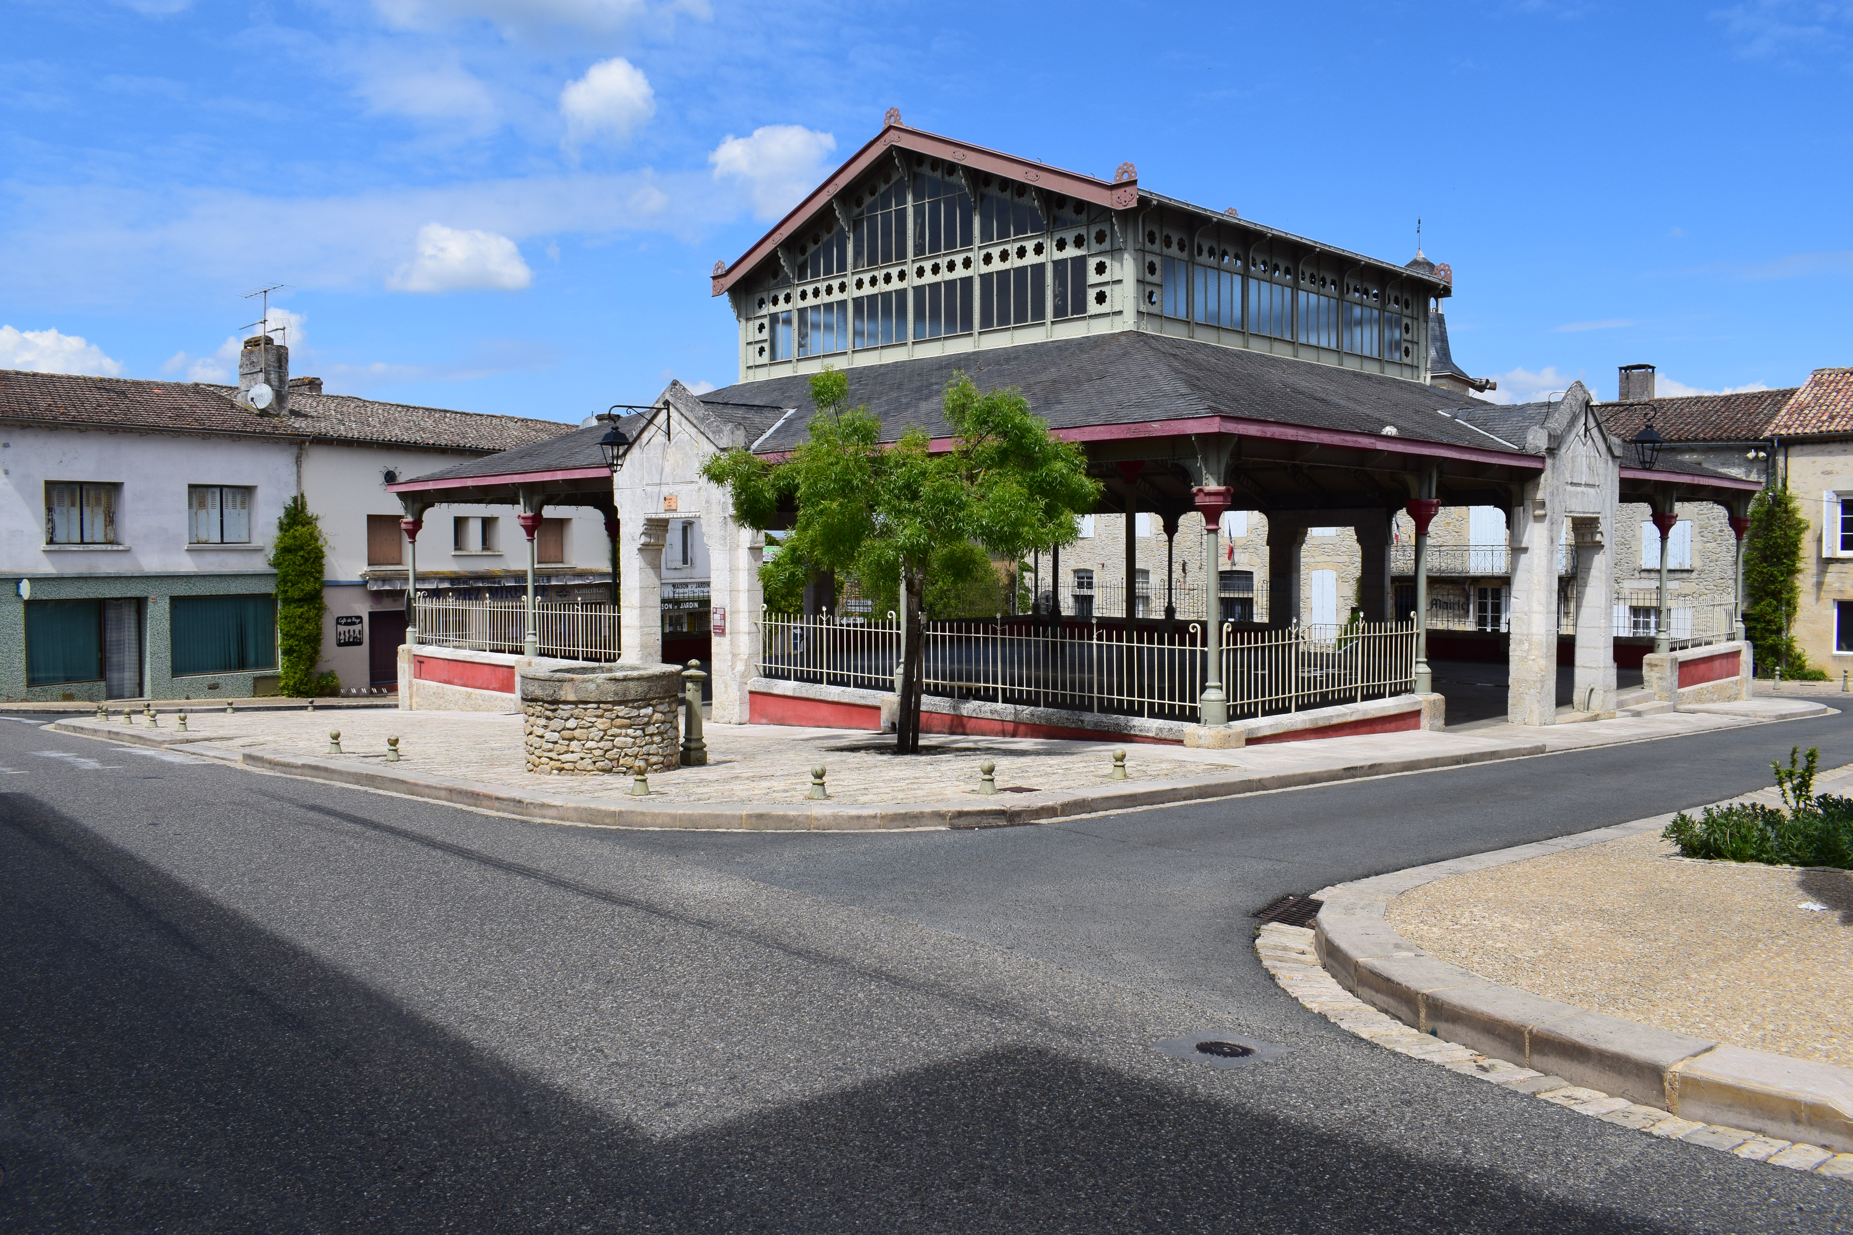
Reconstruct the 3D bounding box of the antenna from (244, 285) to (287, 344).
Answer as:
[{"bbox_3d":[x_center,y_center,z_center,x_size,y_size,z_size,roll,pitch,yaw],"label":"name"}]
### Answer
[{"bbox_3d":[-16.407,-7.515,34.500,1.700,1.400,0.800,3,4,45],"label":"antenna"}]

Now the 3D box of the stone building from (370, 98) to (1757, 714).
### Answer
[{"bbox_3d":[3.319,-3.824,29.558,20.431,11.130,21.041,3,4,45],"label":"stone building"}]

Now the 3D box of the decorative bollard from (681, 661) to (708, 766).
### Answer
[{"bbox_3d":[-2.246,0.921,13.488,0.245,1.028,0.245,-2,3,-37],"label":"decorative bollard"}]

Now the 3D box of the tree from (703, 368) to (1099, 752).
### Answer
[{"bbox_3d":[-0.272,-0.605,14.893,4.240,4.134,3.975,0,3,0],"label":"tree"}]

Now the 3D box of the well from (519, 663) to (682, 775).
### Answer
[{"bbox_3d":[-3.179,1.006,13.595,1.590,0.914,1.590,0,3,0],"label":"well"}]

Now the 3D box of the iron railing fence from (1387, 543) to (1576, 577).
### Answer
[{"bbox_3d":[17.782,-1.844,44.800,6.200,1.000,0.600,0,3,3],"label":"iron railing fence"}]

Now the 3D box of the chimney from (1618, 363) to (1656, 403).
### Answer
[{"bbox_3d":[23.785,-7.851,46.500,1.000,1.280,0.750,3,4,45],"label":"chimney"}]

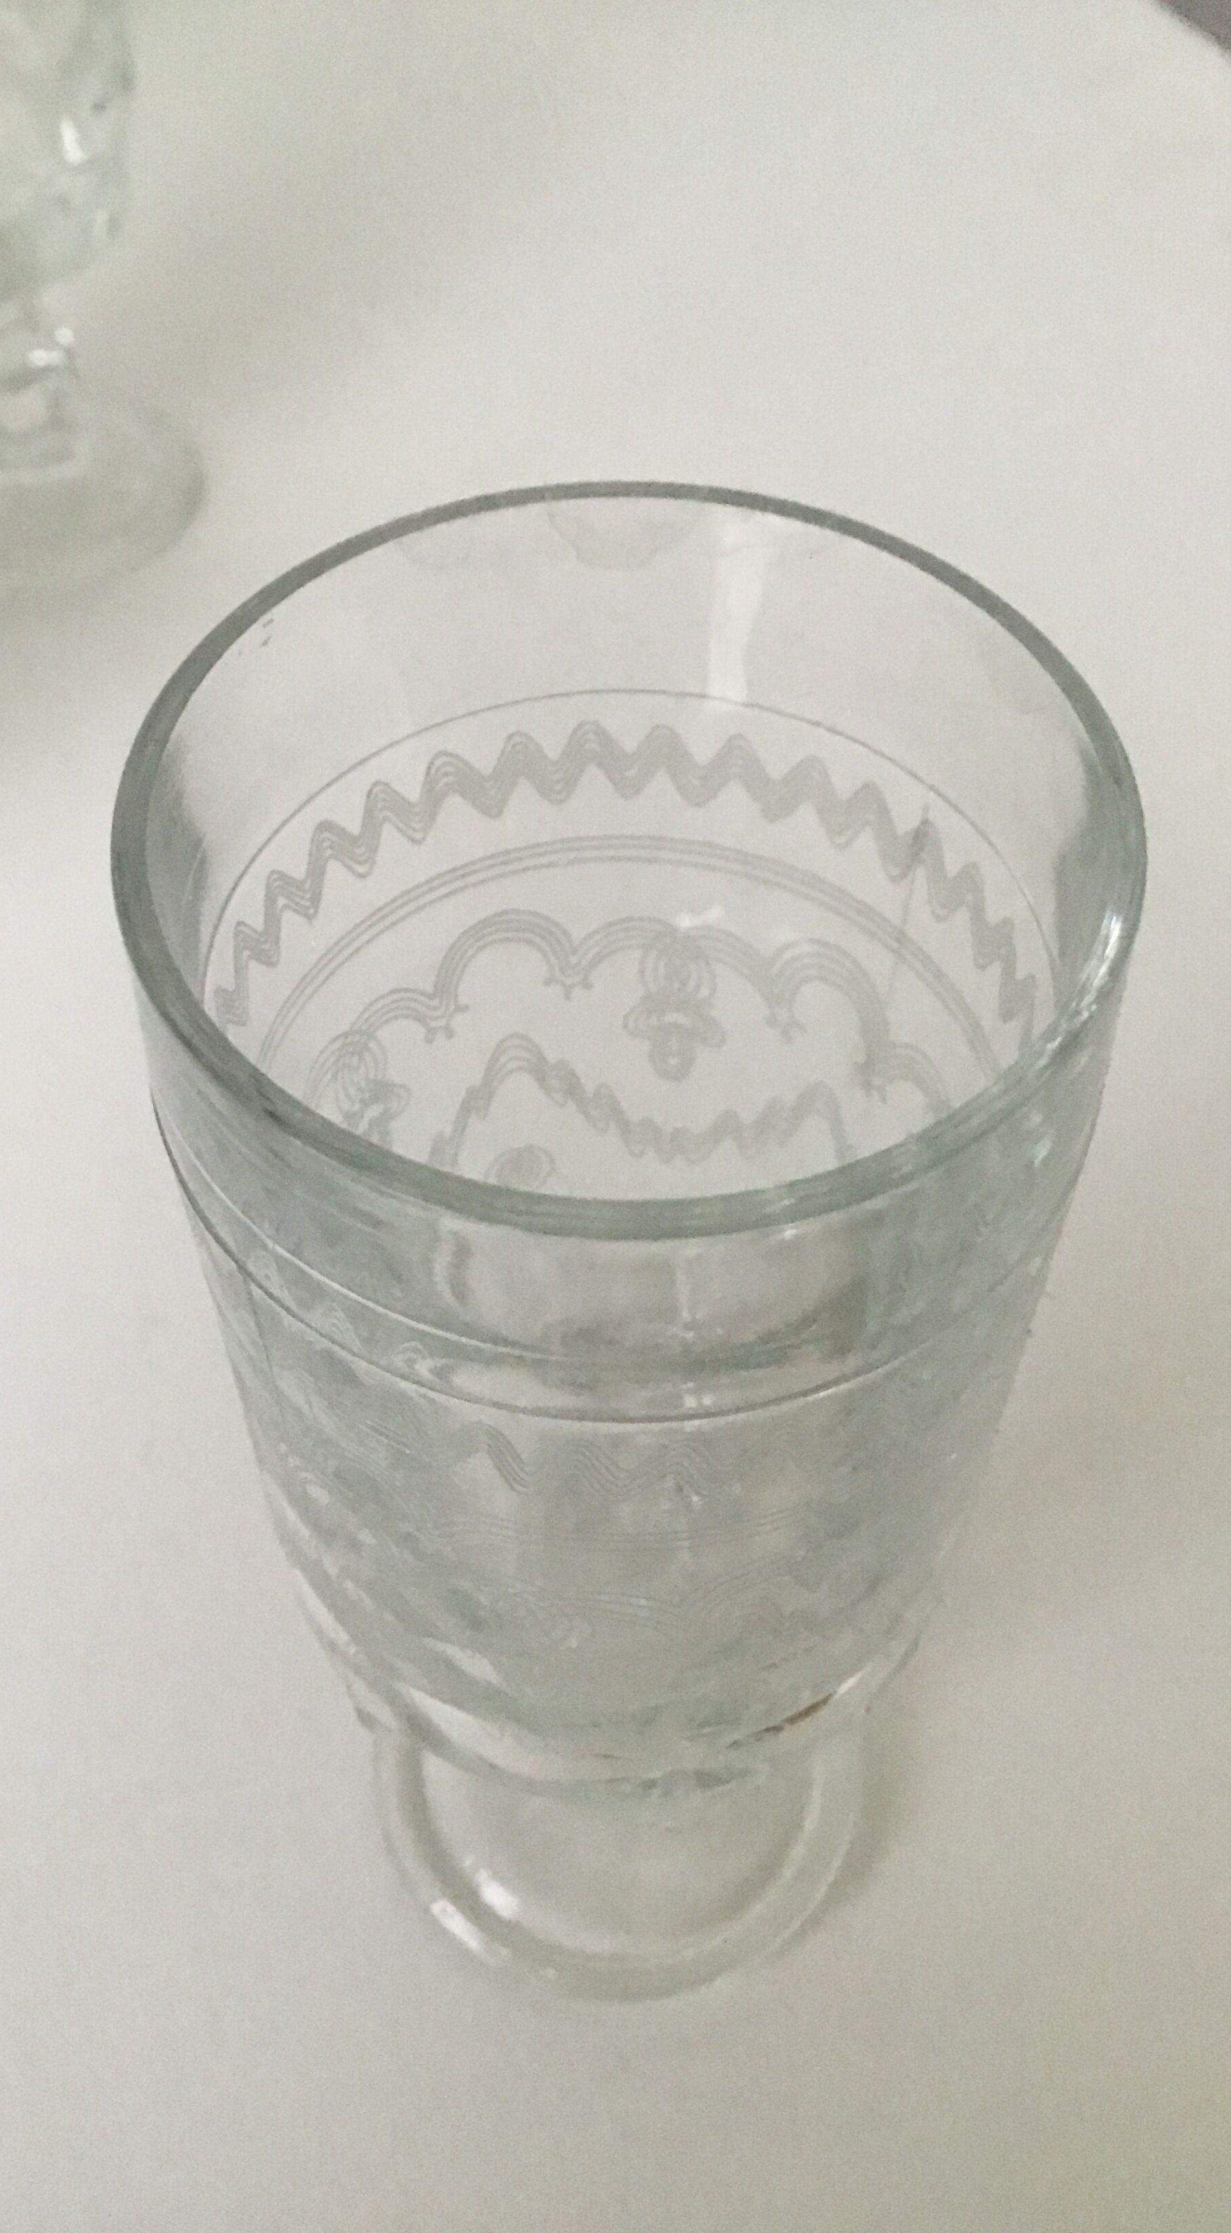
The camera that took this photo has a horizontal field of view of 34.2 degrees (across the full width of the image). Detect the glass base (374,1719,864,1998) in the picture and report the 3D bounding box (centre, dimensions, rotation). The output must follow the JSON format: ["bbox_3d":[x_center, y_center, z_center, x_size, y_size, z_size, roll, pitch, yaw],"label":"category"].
[{"bbox_3d":[0.001,0.084,0.276,0.069,0.020,0.069,0,52,0],"label":"glass base"}]

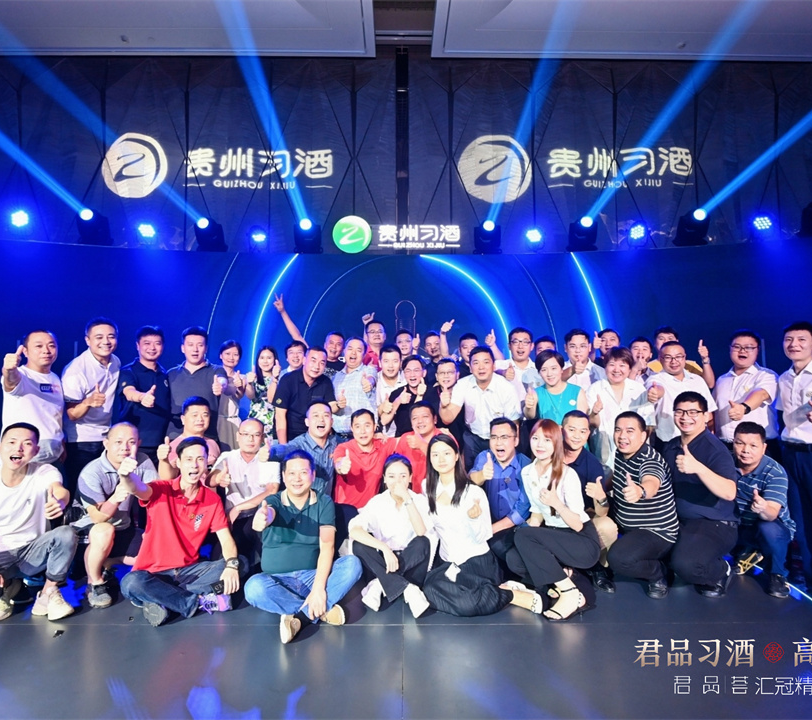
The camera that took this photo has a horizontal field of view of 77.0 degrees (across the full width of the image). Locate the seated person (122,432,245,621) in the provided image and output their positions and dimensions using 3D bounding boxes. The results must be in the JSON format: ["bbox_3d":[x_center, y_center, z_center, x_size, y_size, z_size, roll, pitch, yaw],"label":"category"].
[{"bbox_3d":[-1.292,0.972,2.949,0.680,1.048,0.750,0,-1,-18],"label":"seated person"}]

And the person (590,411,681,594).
[{"bbox_3d":[1.530,0.917,3.414,0.640,1.120,0.520,3,-4,-44],"label":"person"}]

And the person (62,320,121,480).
[{"bbox_3d":[-2.115,0.614,3.451,0.480,1.730,0.420,3,-4,-42],"label":"person"}]

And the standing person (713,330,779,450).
[{"bbox_3d":[2.259,0.653,3.384,0.480,1.697,0.420,-1,-1,43],"label":"standing person"}]

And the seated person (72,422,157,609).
[{"bbox_3d":[-1.905,0.937,3.333,0.520,1.070,0.720,2,-4,-26],"label":"seated person"}]

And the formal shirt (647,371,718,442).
[{"bbox_3d":[2.042,0.336,3.767,0.520,0.600,0.340,-1,-4,22],"label":"formal shirt"}]

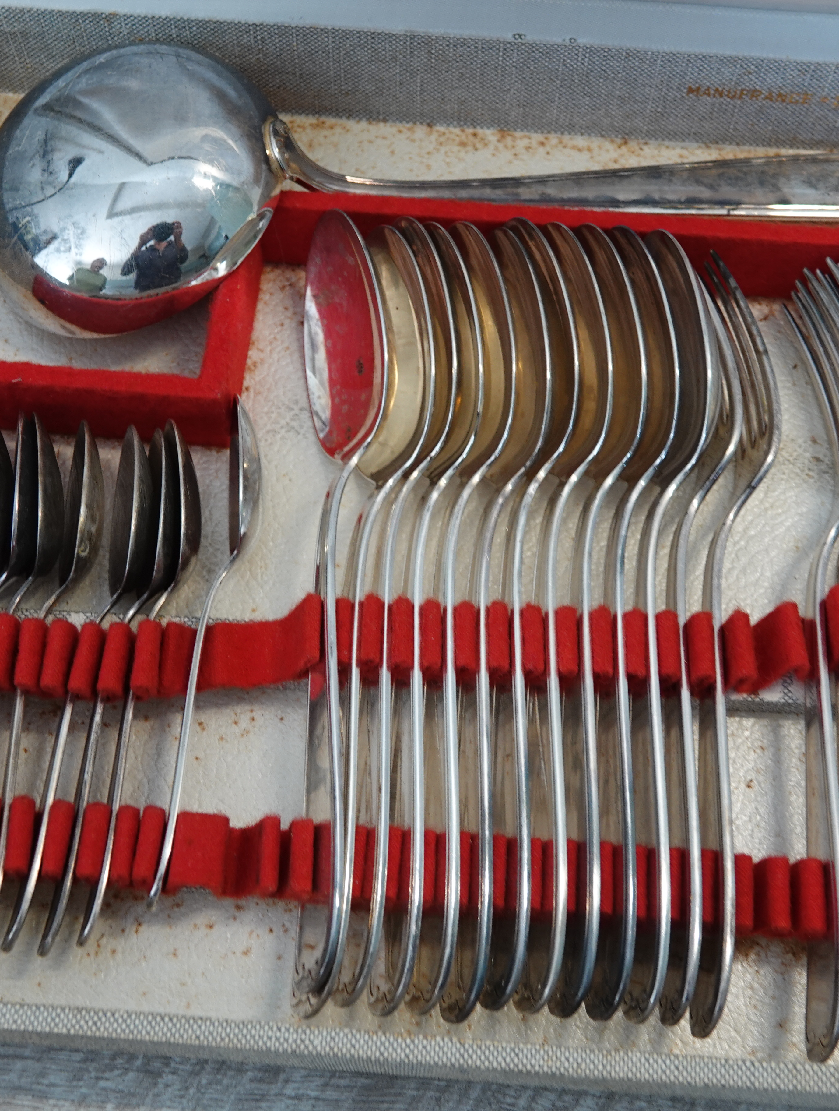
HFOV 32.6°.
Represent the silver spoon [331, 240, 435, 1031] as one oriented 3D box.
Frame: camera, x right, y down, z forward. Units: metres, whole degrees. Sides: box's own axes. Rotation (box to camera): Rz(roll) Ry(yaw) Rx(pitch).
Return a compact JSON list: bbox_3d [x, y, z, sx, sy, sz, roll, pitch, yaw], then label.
[{"bbox_3d":[-0.008,0.008,0.372,0.021,0.043,0.210,11,70,-22],"label":"silver spoon"}]

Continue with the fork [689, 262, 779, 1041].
[{"bbox_3d":[0.081,0.016,0.375,0.021,0.026,0.209,9,69,-13],"label":"fork"}]

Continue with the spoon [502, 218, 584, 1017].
[{"bbox_3d":[0.032,0.007,0.373,0.021,0.043,0.213,11,70,-23],"label":"spoon"}]

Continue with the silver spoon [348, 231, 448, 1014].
[{"bbox_3d":[-0.002,0.008,0.373,0.021,0.043,0.212,11,70,-22],"label":"silver spoon"}]

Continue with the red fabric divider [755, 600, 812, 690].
[{"bbox_3d":[0.094,0.024,0.374,0.014,0.015,0.020,4,67,1],"label":"red fabric divider"}]

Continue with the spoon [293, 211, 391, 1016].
[{"bbox_3d":[-0.018,0.008,0.378,0.022,0.044,0.212,12,70,-31],"label":"spoon"}]

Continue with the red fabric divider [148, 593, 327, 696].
[{"bbox_3d":[-0.046,0.024,0.369,0.043,0.021,0.022,4,67,1],"label":"red fabric divider"}]

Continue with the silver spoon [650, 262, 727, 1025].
[{"bbox_3d":[0.070,0.013,0.378,0.022,0.044,0.212,14,70,-26],"label":"silver spoon"}]

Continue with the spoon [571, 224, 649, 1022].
[{"bbox_3d":[0.050,0.009,0.373,0.021,0.043,0.213,11,70,-22],"label":"spoon"}]

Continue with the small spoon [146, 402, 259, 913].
[{"bbox_3d":[-0.054,0.023,0.376,0.016,0.029,0.140,11,71,-13],"label":"small spoon"}]

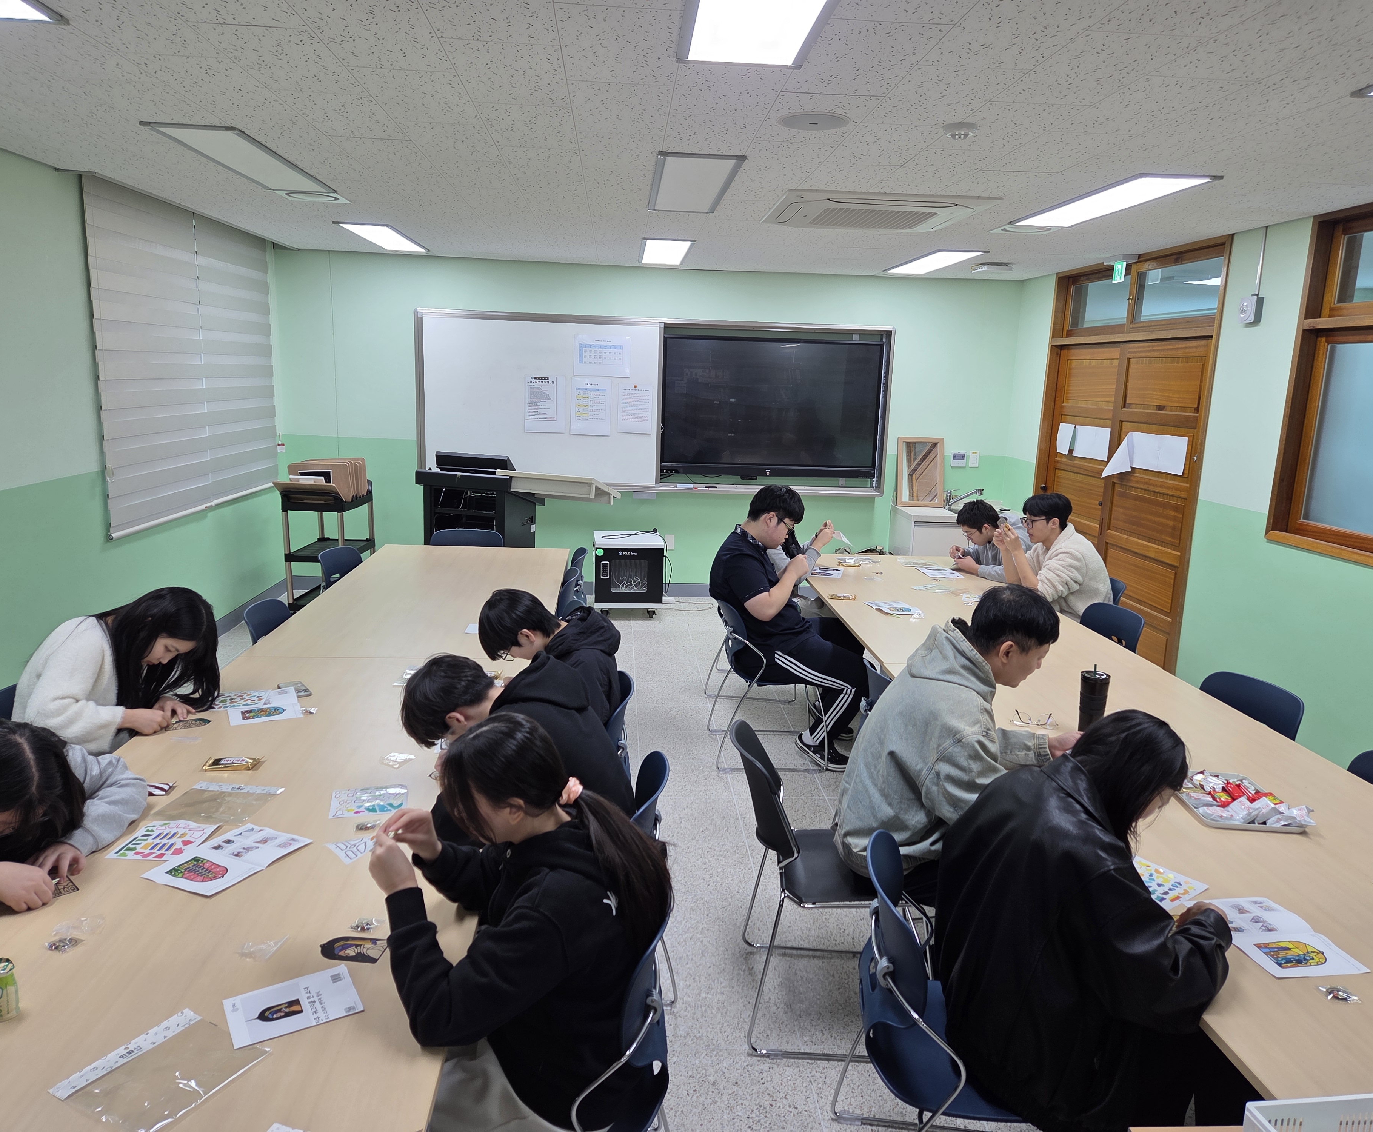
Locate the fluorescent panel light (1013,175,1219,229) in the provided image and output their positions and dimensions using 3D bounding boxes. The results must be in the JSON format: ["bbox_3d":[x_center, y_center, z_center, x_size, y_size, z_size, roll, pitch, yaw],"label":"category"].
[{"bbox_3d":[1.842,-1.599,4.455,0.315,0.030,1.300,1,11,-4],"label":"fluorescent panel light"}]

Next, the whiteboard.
[{"bbox_3d":[-1.125,-1.257,7.690,1.850,1.300,0.080,1,11,-4],"label":"whiteboard"}]

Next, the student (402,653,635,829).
[{"bbox_3d":[-0.468,0.749,2.709,0.720,1.070,0.520,1,11,-4],"label":"student"}]

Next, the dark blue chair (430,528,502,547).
[{"bbox_3d":[-1.379,0.196,6.135,0.510,0.790,0.530,1,11,-4],"label":"dark blue chair"}]

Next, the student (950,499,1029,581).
[{"bbox_3d":[1.879,0.169,5.903,0.700,1.140,0.520,1,11,-4],"label":"student"}]

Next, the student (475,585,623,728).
[{"bbox_3d":[-0.463,0.607,3.302,0.580,1.110,0.500,1,11,-4],"label":"student"}]

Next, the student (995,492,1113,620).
[{"bbox_3d":[1.868,0.257,5.157,0.740,1.270,0.530,1,11,-4],"label":"student"}]

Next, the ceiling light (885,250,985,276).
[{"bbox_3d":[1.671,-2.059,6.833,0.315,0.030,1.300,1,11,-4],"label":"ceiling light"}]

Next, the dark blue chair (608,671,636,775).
[{"bbox_3d":[-0.436,0.766,3.333,0.540,0.790,0.540,1,11,-5],"label":"dark blue chair"}]

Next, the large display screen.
[{"bbox_3d":[0.665,-1.230,7.829,1.700,1.035,0.090,1,11,-4],"label":"large display screen"}]

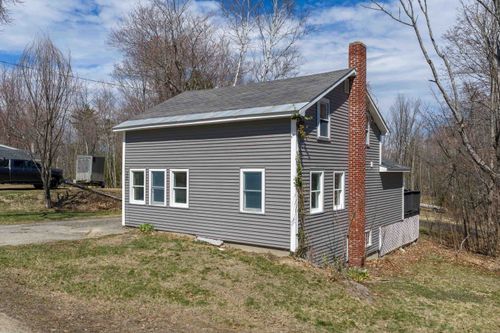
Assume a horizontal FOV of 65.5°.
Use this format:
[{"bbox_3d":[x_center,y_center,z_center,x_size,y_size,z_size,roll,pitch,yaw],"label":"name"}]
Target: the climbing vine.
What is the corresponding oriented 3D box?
[{"bbox_3d":[1.446,0.513,10.642,0.300,3.956,0.520,0,-1,37],"label":"climbing vine"}]

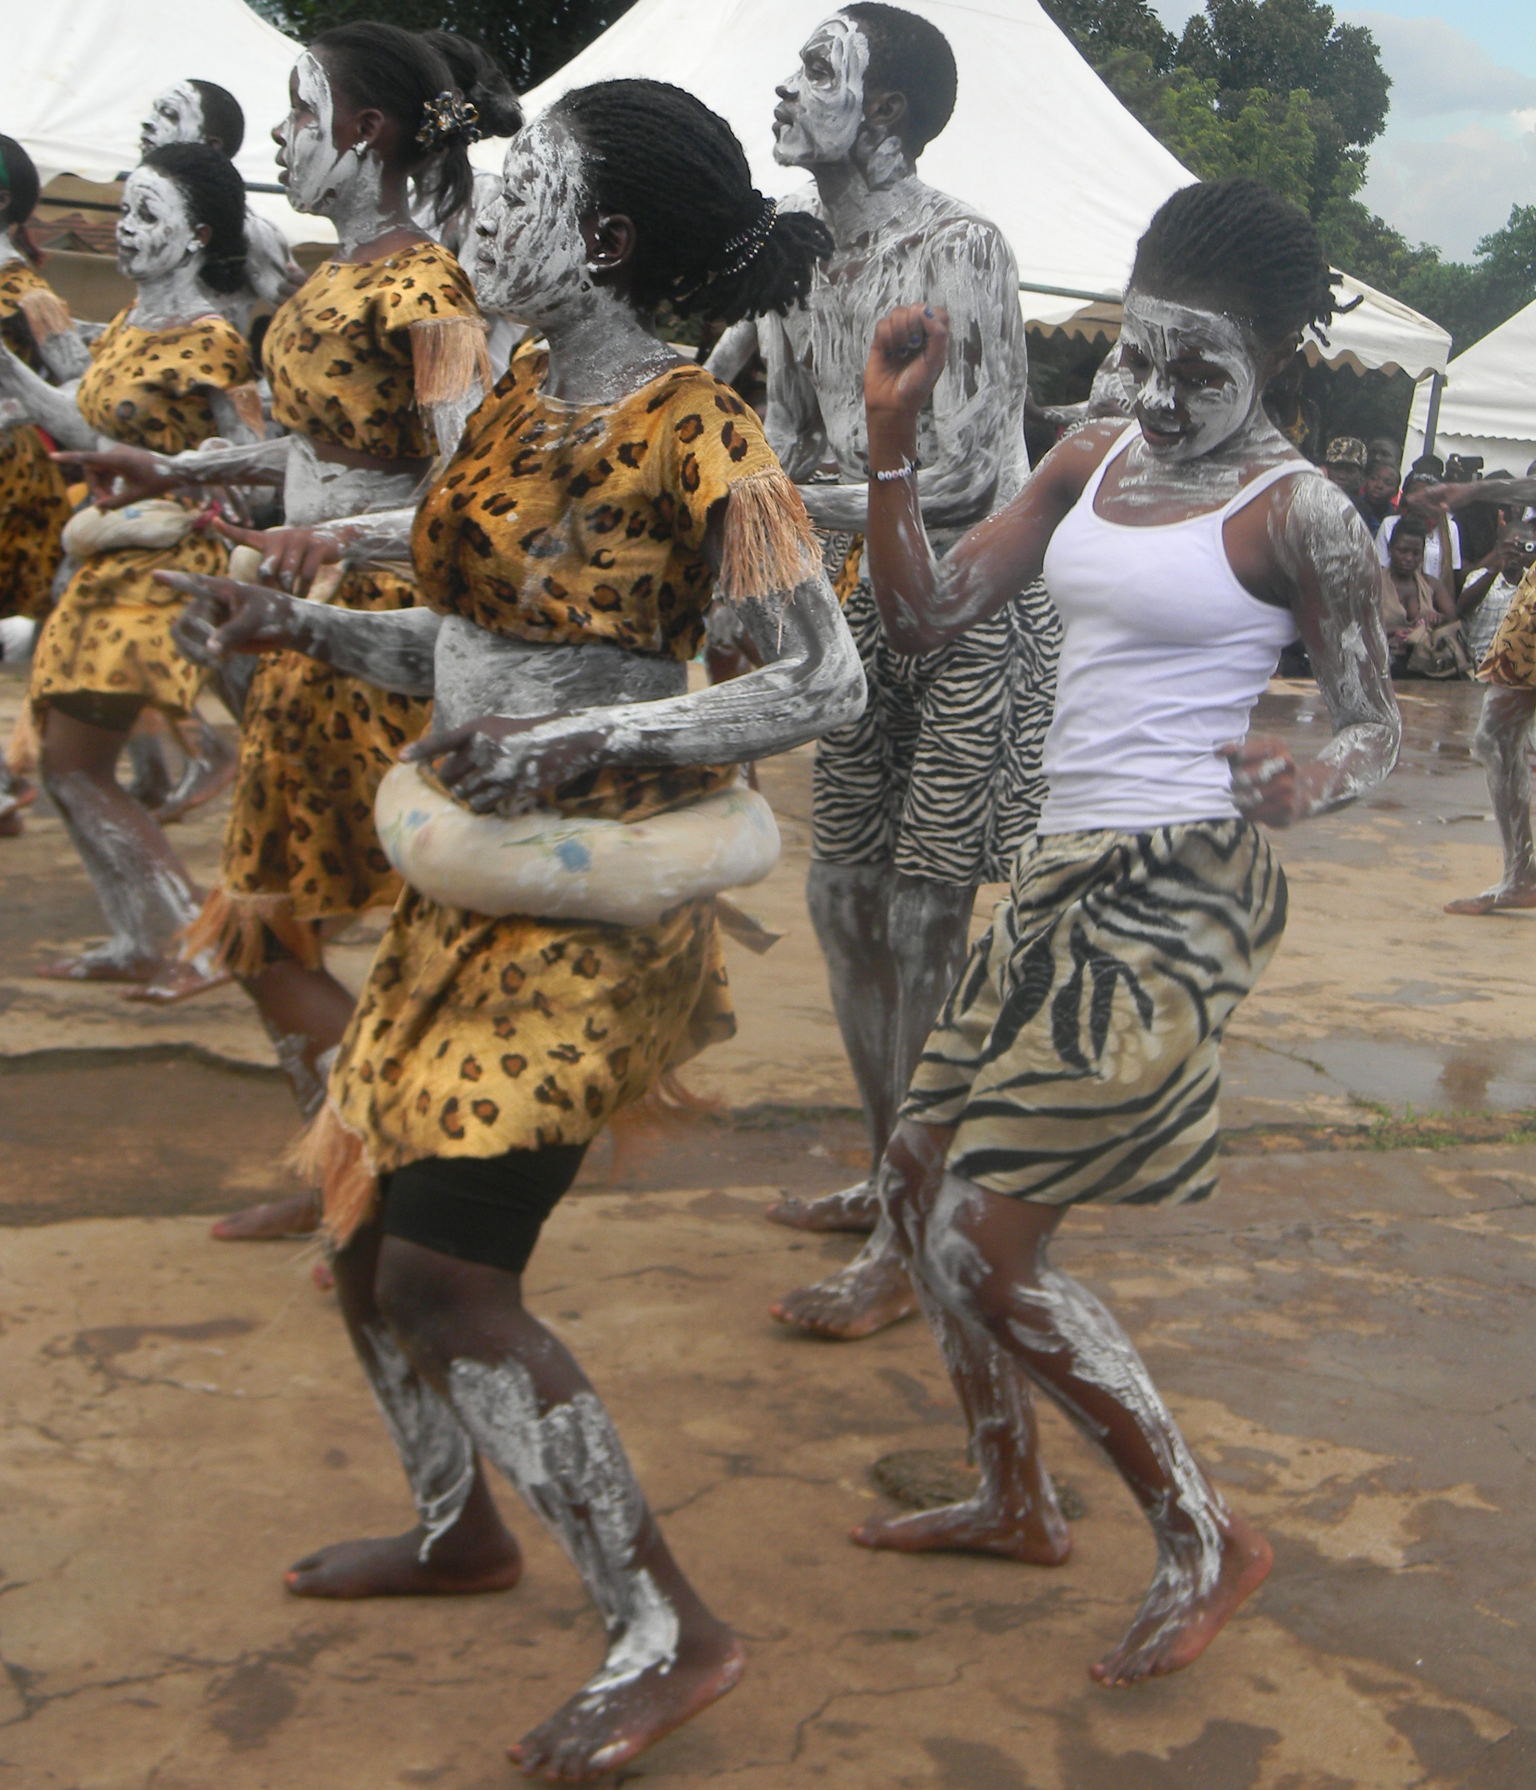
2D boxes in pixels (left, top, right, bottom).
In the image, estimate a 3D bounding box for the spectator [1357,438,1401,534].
[{"bbox_3d":[2.854,-1.567,13.314,0.450,1.200,0.450,8,11,14],"label":"spectator"}]

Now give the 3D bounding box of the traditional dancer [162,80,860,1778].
[{"bbox_3d":[-0.218,0.011,2.526,0.640,1.480,0.530,-1,13,-29],"label":"traditional dancer"}]

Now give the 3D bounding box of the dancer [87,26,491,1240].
[{"bbox_3d":[-0.621,-0.307,3.633,0.600,1.610,0.470,0,12,-25],"label":"dancer"}]

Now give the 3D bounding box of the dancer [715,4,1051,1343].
[{"bbox_3d":[0.163,-0.302,3.725,0.450,1.700,0.500,-4,14,-40],"label":"dancer"}]

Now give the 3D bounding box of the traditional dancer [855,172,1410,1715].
[{"bbox_3d":[0.333,0.024,2.758,0.520,1.460,0.560,-5,15,-43],"label":"traditional dancer"}]

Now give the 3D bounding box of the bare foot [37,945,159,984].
[{"bbox_3d":[-1.242,0.123,5.188,0.240,0.070,0.090,3,11,-10],"label":"bare foot"}]

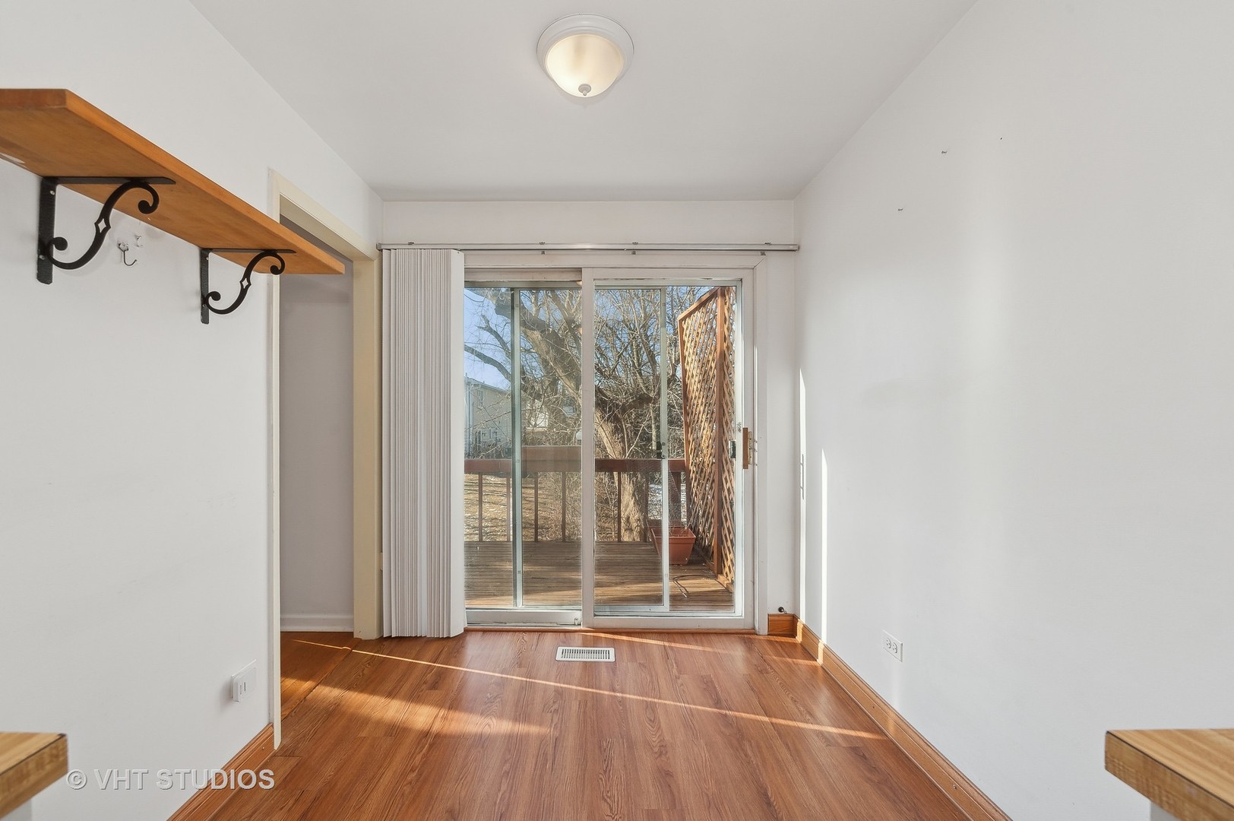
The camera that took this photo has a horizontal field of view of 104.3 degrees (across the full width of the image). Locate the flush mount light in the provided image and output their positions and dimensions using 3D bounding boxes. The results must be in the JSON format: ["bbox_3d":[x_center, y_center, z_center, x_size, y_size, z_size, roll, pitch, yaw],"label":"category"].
[{"bbox_3d":[-0.105,-1.118,1.592,0.325,0.135,0.325,0,-1,0],"label":"flush mount light"}]

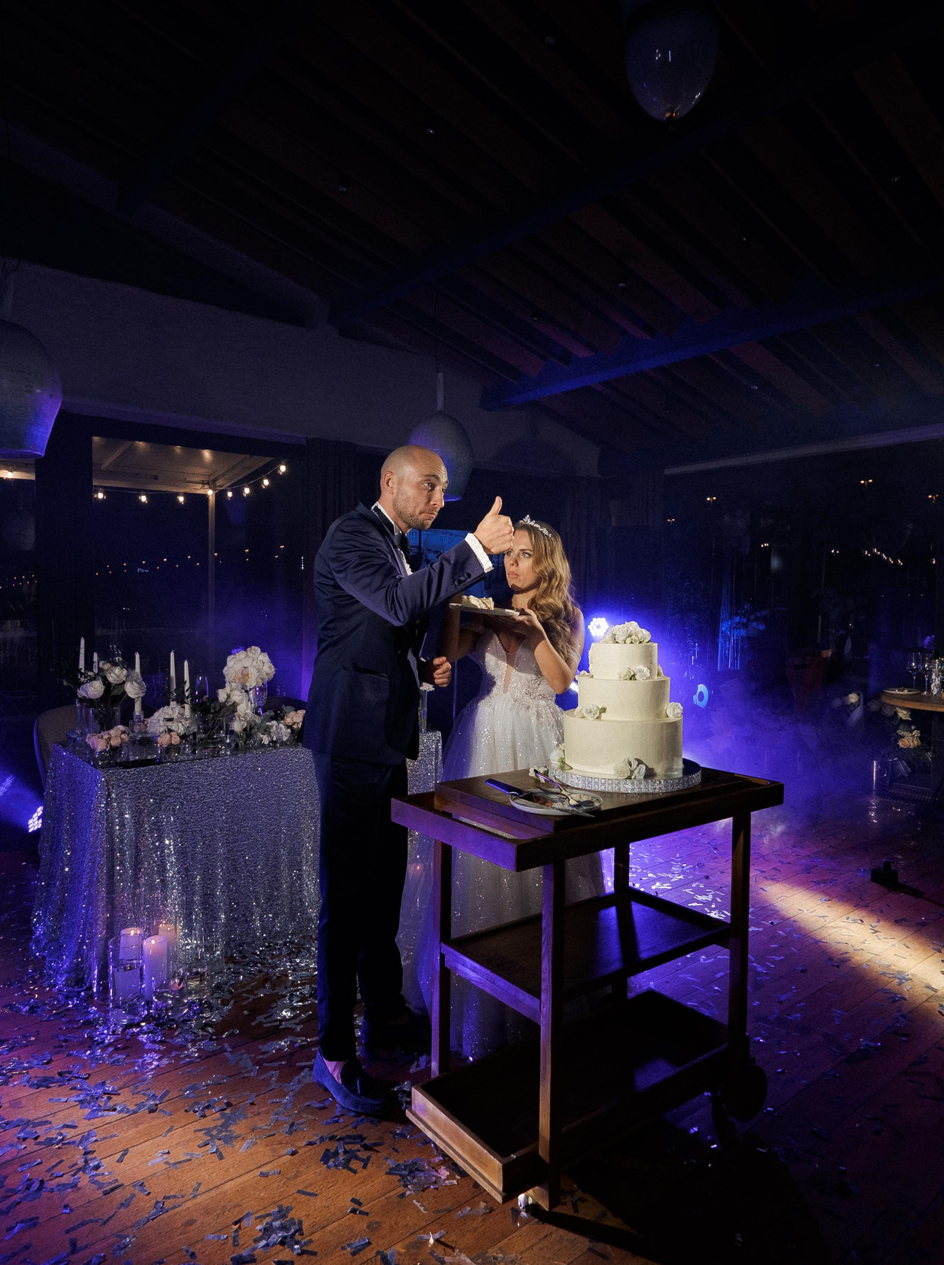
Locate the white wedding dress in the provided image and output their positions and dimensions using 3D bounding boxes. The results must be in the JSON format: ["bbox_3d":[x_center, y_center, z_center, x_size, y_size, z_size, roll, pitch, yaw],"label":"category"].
[{"bbox_3d":[0.103,0.608,2.581,0.700,1.270,0.700,1,1,22],"label":"white wedding dress"}]

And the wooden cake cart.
[{"bbox_3d":[0.331,0.828,2.113,0.985,0.850,0.485,0,1,-37],"label":"wooden cake cart"}]

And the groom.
[{"bbox_3d":[-0.174,0.361,2.206,0.570,1.770,0.510,1,1,14],"label":"groom"}]

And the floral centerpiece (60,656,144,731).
[{"bbox_3d":[-1.483,0.281,3.175,0.310,0.350,0.290,0,1,-37],"label":"floral centerpiece"}]

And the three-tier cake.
[{"bbox_3d":[0.418,0.173,2.203,0.340,0.415,0.340,1,1,0],"label":"three-tier cake"}]

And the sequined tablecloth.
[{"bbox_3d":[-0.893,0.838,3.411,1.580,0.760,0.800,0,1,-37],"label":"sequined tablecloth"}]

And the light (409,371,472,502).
[{"bbox_3d":[-0.182,-1.210,4.880,0.400,0.800,0.400,1,1,0],"label":"light"}]

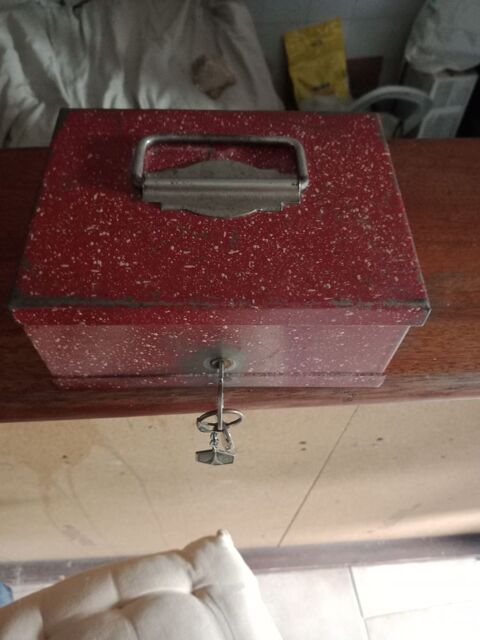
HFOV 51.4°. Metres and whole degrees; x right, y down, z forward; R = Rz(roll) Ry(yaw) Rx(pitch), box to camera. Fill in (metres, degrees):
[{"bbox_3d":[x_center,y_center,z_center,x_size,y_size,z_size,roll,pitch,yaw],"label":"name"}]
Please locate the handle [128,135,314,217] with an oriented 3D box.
[{"bbox_3d":[-0.011,-0.089,0.295,0.102,0.010,0.069,0,57,-3],"label":"handle"}]

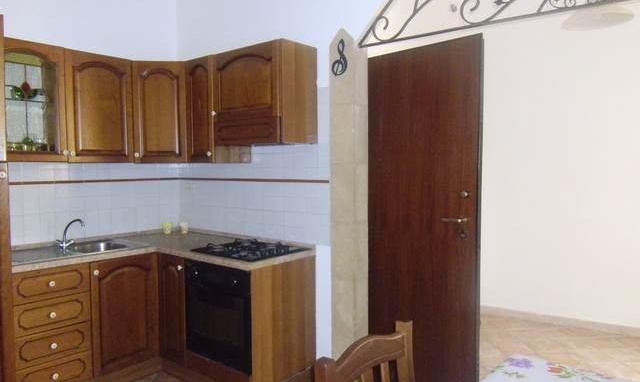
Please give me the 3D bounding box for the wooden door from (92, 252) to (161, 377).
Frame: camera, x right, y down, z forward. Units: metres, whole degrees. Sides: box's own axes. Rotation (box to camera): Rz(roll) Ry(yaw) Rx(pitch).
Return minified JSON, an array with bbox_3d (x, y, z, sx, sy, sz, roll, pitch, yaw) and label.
[{"bbox_3d":[-1.252,0.782,3.108,0.030,0.701,0.450,2,3,41],"label":"wooden door"}]

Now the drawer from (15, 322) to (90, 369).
[{"bbox_3d":[-1.659,0.875,2.873,0.400,0.181,0.406,2,3,40],"label":"drawer"}]

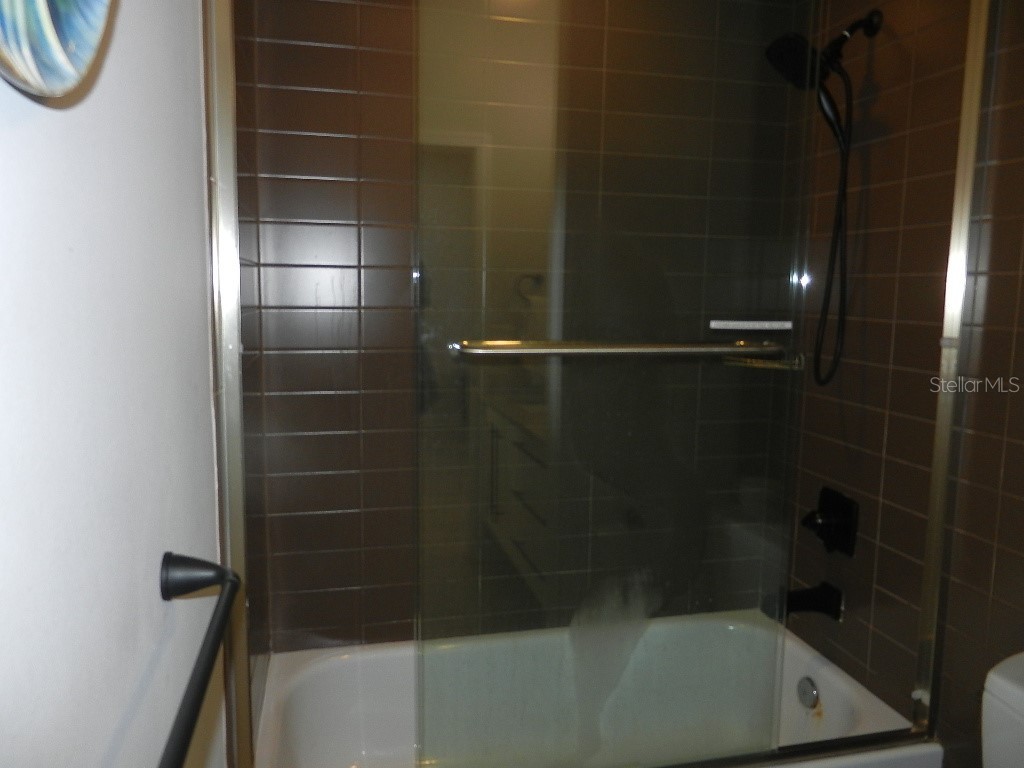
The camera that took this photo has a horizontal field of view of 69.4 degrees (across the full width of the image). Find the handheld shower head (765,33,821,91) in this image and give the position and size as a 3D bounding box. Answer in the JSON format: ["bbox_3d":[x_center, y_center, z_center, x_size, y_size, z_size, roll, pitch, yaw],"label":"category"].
[{"bbox_3d":[0.700,-0.789,1.779,0.145,0.065,0.138,44,-4,-15],"label":"handheld shower head"}]

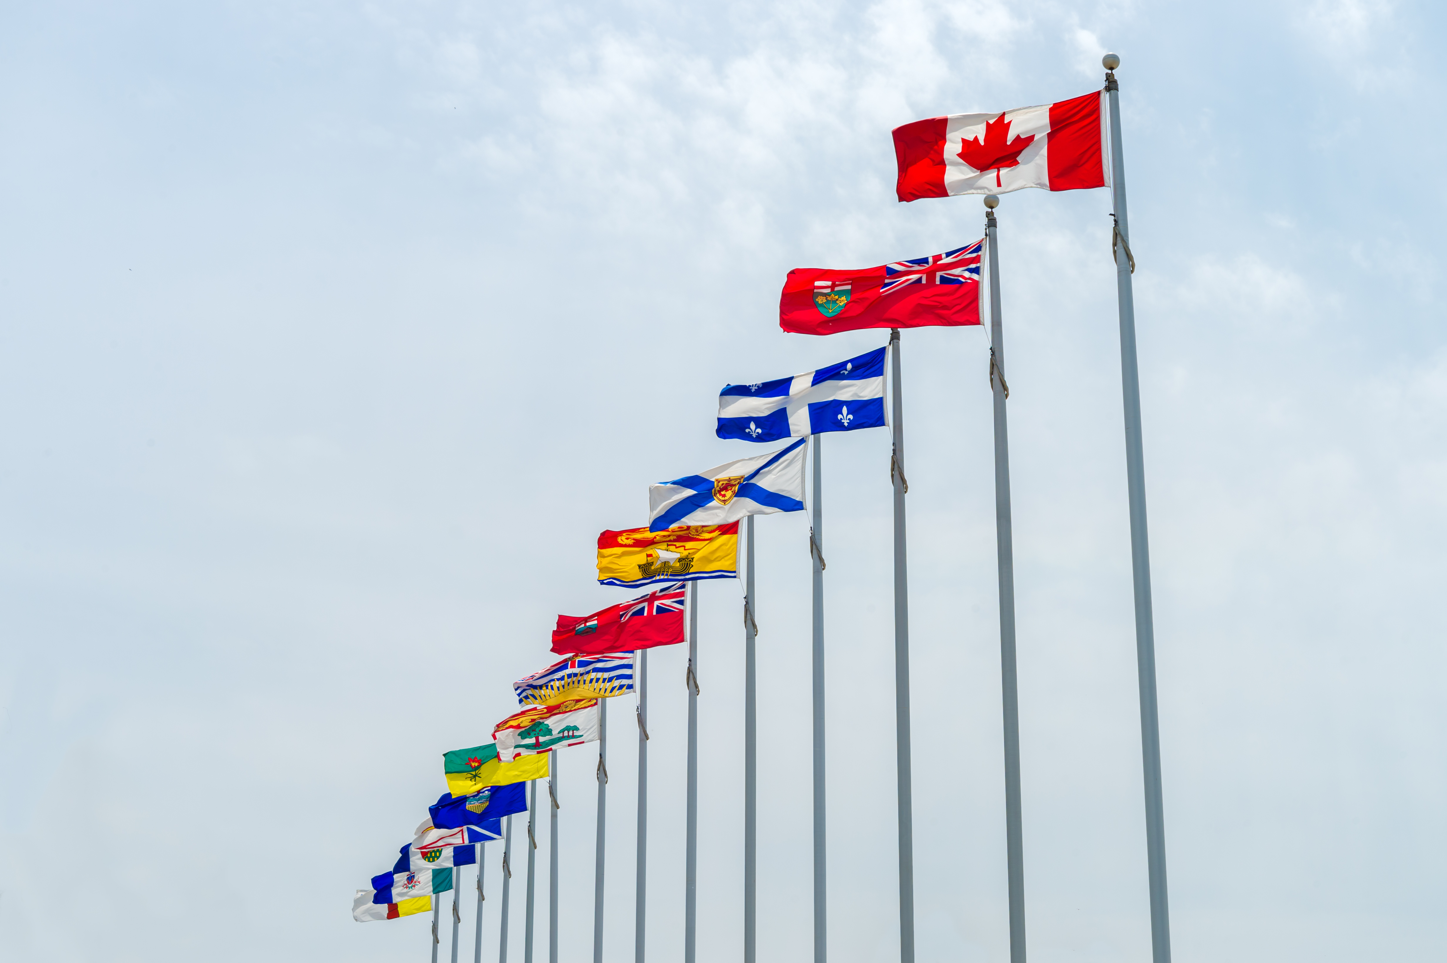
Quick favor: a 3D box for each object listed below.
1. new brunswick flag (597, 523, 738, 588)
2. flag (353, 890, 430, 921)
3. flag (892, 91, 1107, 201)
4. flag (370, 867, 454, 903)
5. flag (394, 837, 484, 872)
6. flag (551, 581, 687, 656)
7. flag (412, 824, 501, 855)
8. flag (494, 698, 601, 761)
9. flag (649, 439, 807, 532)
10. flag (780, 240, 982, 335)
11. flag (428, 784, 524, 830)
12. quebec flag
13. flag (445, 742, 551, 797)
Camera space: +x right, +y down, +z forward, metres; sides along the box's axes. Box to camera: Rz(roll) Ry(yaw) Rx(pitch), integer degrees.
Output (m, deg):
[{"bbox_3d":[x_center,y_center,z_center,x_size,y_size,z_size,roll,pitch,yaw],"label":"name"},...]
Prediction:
[{"bbox_3d":[-0.687,0.858,28.474,1.783,0.970,0.330,-2,-21,-1],"label":"new brunswick flag"},{"bbox_3d":[-7.894,9.834,53.518,1.820,1.000,0.340,0,-20,0],"label":"flag"},{"bbox_3d":[2.305,-2.769,18.760,1.800,0.980,0.320,0,-20,0],"label":"flag"},{"bbox_3d":[-6.585,8.355,47.650,1.730,1.010,0.330,-7,-21,-3],"label":"flag"},{"bbox_3d":[-5.792,7.326,45.288,1.660,0.970,0.330,-5,-21,-2],"label":"flag"},{"bbox_3d":[-1.426,1.860,30.846,1.848,0.990,0.330,-5,-21,-2],"label":"flag"},{"bbox_3d":[-5.361,6.846,45.201,1.800,1.050,0.360,0,-20,0],"label":"flag"},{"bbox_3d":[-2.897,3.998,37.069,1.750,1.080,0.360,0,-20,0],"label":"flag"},{"bbox_3d":[0.059,0.047,26.239,1.800,1.050,0.340,0,-20,0],"label":"flag"},{"bbox_3d":[1.491,-1.833,21.351,1.840,0.960,0.320,0,-20,0],"label":"flag"},{"bbox_3d":[-4.393,5.631,40.425,1.764,1.030,0.330,-8,-21,-3],"label":"flag"},{"bbox_3d":[0.829,-0.936,23.730,1.780,0.980,0.320,0,-20,0],"label":"quebec flag"},{"bbox_3d":[-3.830,4.727,38.015,1.782,1.050,0.330,-8,-21,-3],"label":"flag"}]

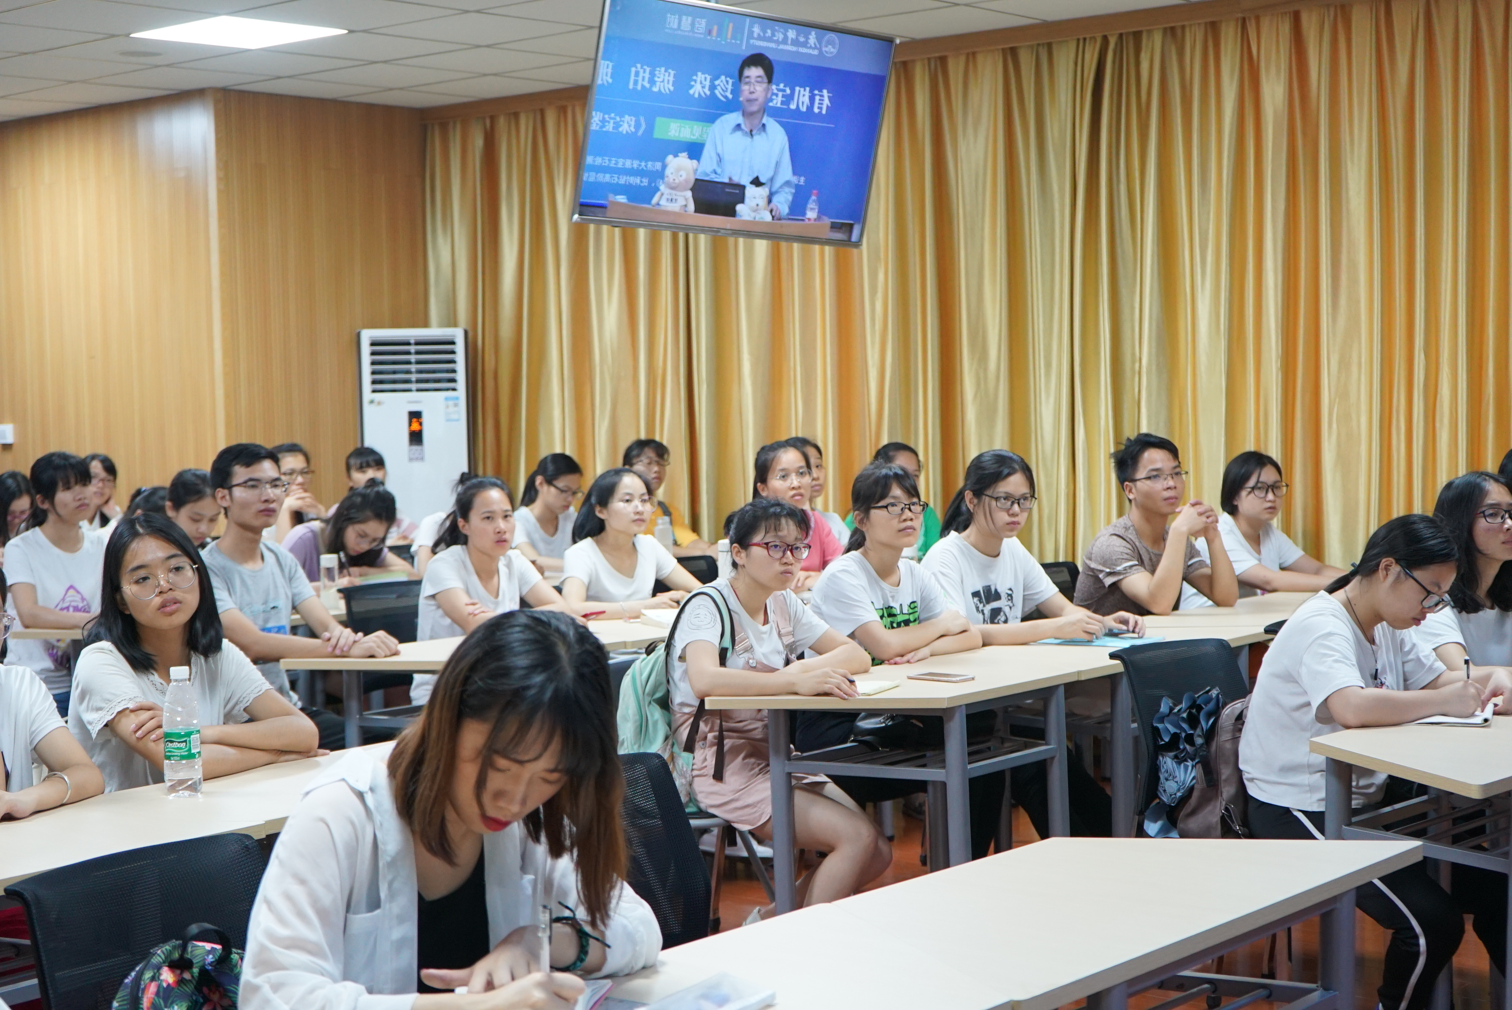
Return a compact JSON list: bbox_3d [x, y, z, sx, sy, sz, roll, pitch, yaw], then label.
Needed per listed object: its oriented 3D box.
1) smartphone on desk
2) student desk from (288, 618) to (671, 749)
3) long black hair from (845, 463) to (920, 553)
[{"bbox_3d":[0.461,0.426,5.494,0.152,0.009,0.076,1,5,37],"label":"smartphone on desk"},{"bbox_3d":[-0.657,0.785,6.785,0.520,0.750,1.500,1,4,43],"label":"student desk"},{"bbox_3d":[0.339,0.006,5.950,0.220,0.240,0.180,2,5,43],"label":"long black hair"}]

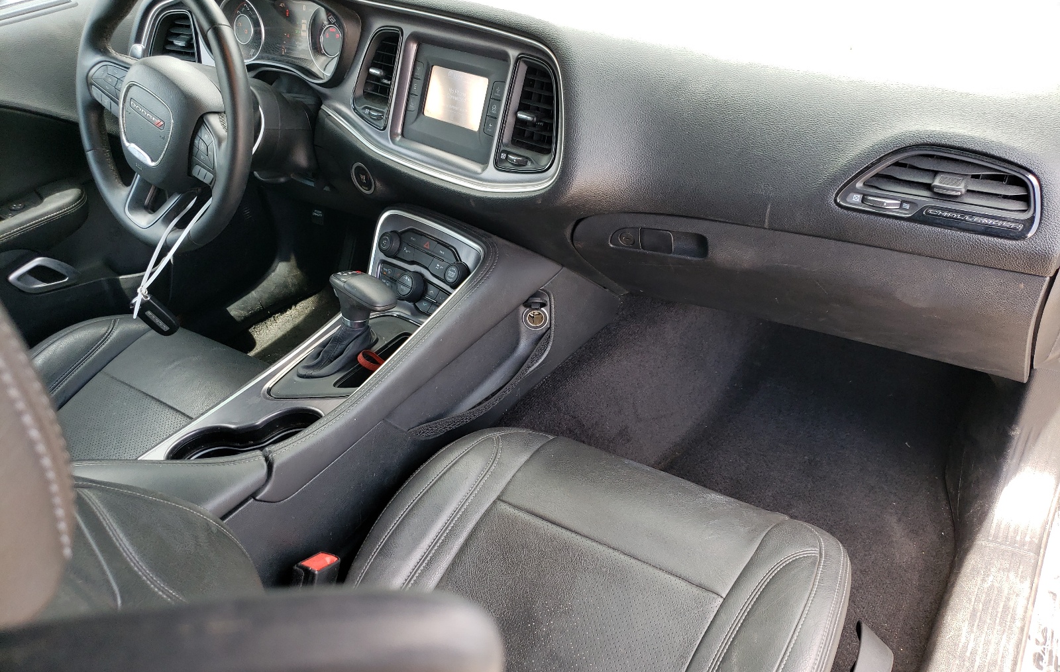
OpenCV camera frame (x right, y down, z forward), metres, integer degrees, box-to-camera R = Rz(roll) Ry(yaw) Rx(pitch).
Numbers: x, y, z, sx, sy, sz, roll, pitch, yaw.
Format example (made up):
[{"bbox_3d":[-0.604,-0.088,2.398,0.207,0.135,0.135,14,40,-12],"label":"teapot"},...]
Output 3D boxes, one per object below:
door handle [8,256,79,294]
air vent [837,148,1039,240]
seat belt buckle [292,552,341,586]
[{"bbox_3d":[-0.845,-0.104,1.387,0.030,0.057,0.108,19,44,29],"label":"door handle"},{"bbox_3d":[0.404,-0.147,0.796,0.180,0.079,0.051,19,29,29],"label":"air vent"},{"bbox_3d":[-0.232,0.278,0.837,0.032,0.083,0.042,19,17,29],"label":"seat belt buckle"}]

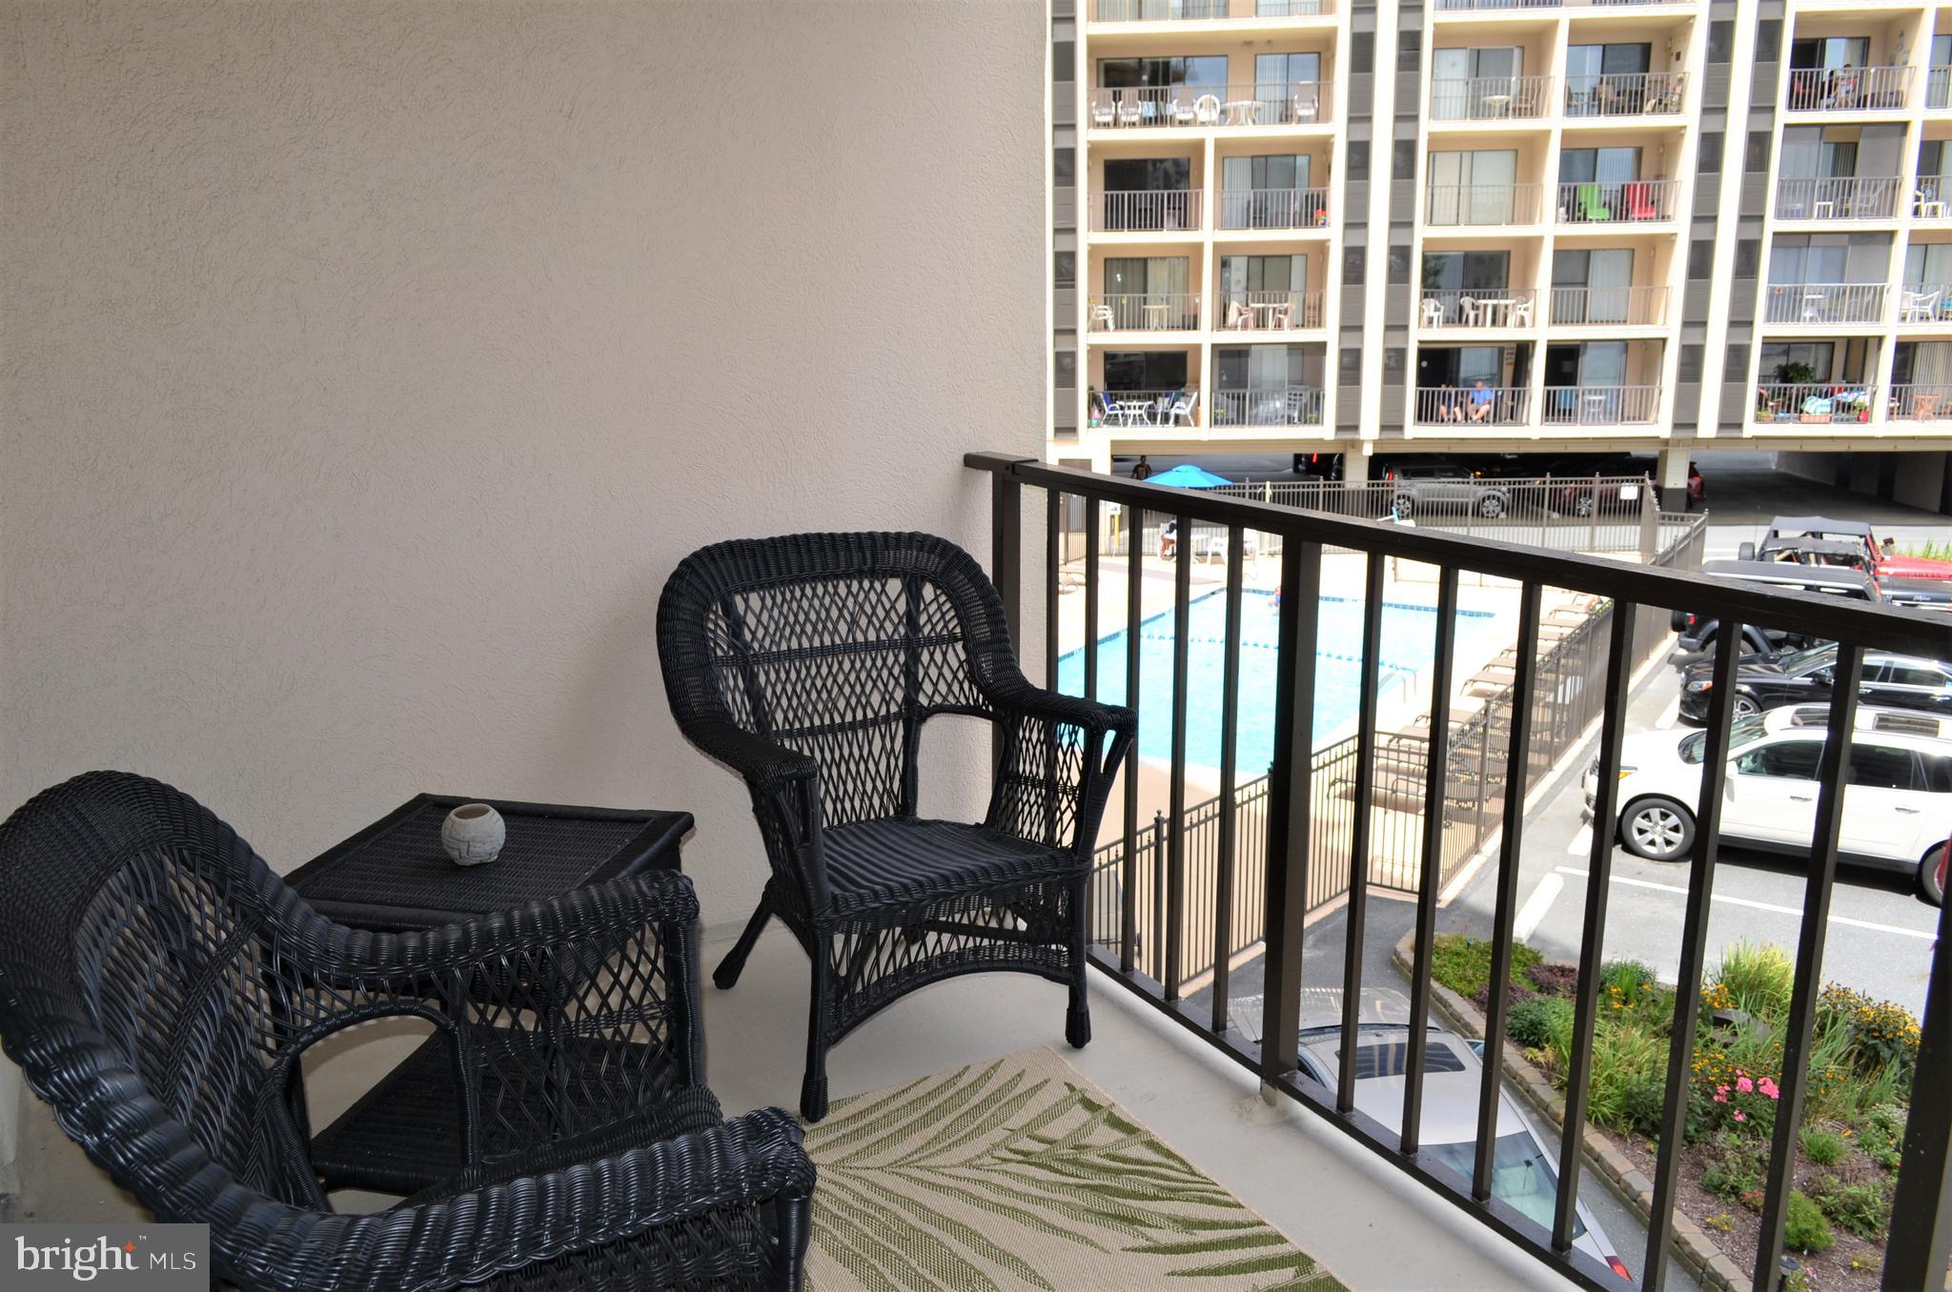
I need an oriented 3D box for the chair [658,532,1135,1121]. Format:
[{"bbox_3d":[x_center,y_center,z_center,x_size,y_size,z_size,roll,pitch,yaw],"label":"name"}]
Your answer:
[{"bbox_3d":[-0.165,0.280,2.783,0.745,0.920,0.628,-7,15,-26],"label":"chair"}]

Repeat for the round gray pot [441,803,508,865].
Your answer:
[{"bbox_3d":[-0.774,0.290,2.248,0.099,0.084,0.099,-7,15,-26],"label":"round gray pot"}]

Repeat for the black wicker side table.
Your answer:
[{"bbox_3d":[-0.764,0.592,2.323,0.510,0.538,0.510,3,14,12],"label":"black wicker side table"}]

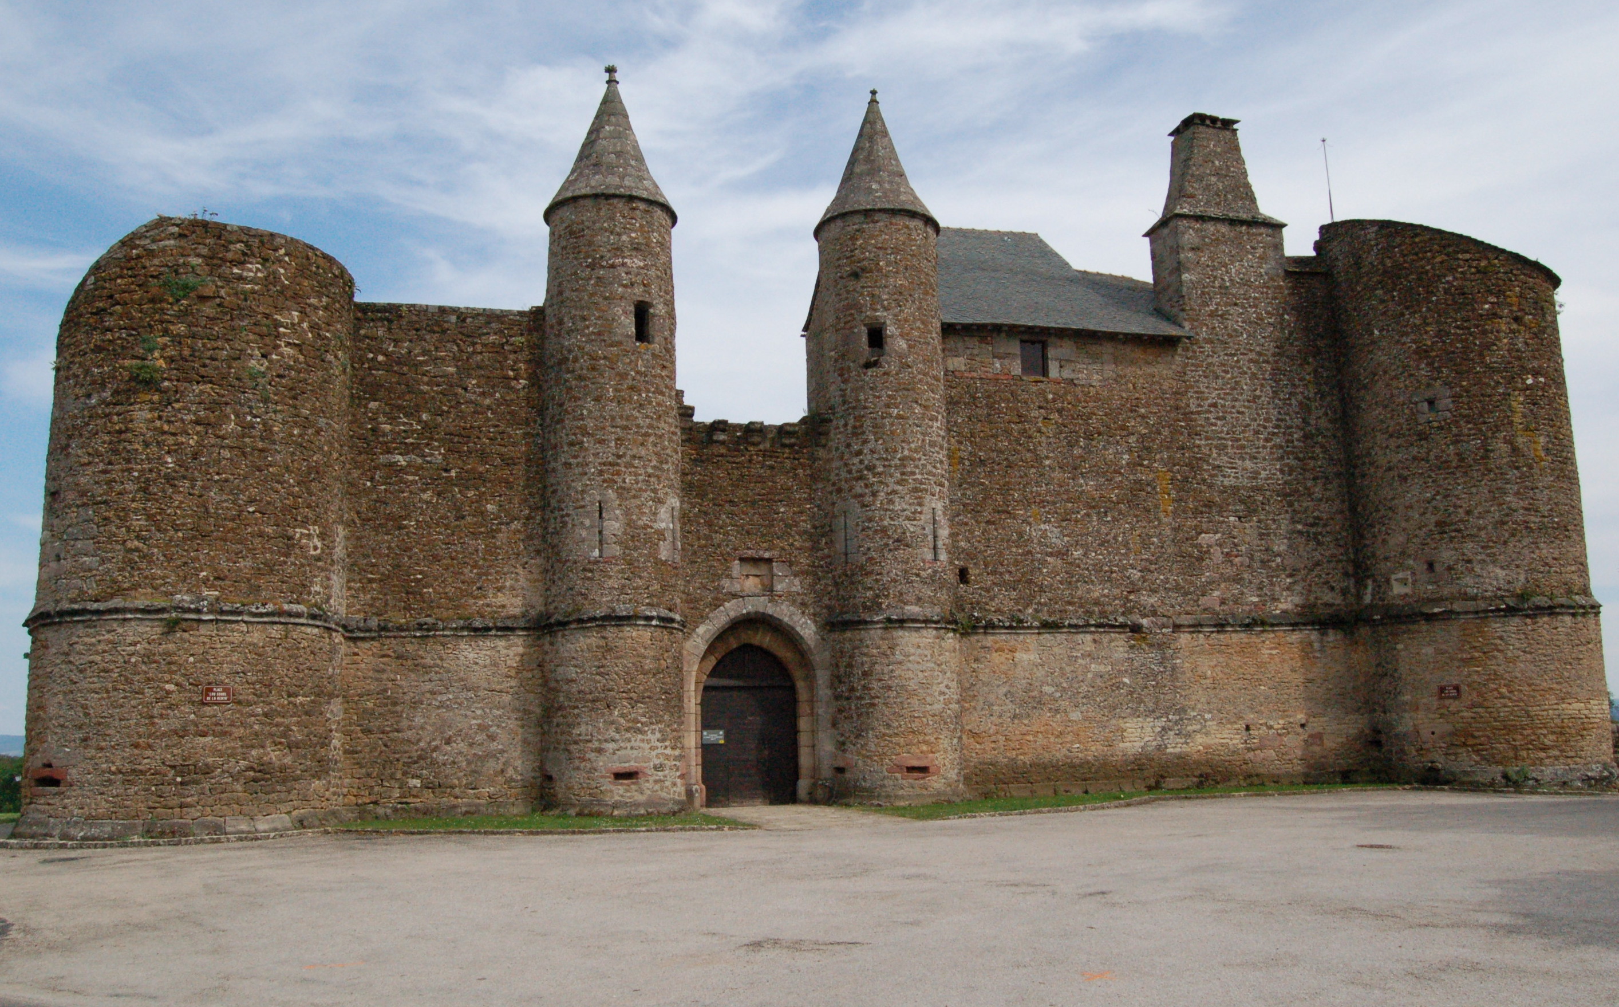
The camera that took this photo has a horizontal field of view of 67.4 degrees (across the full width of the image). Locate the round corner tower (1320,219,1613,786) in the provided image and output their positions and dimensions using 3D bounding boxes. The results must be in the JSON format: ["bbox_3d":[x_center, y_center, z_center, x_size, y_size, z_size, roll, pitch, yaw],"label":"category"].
[{"bbox_3d":[15.510,-0.152,29.210,5.402,13.277,5.402,-1,-10,0],"label":"round corner tower"}]

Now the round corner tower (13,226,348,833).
[{"bbox_3d":[-11.579,0.373,23.140,5.447,11.244,5.447,1,-11,-10],"label":"round corner tower"}]

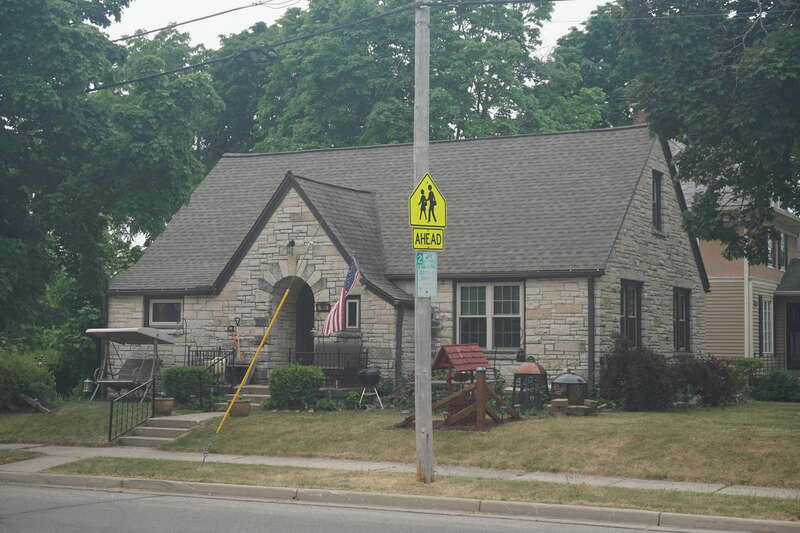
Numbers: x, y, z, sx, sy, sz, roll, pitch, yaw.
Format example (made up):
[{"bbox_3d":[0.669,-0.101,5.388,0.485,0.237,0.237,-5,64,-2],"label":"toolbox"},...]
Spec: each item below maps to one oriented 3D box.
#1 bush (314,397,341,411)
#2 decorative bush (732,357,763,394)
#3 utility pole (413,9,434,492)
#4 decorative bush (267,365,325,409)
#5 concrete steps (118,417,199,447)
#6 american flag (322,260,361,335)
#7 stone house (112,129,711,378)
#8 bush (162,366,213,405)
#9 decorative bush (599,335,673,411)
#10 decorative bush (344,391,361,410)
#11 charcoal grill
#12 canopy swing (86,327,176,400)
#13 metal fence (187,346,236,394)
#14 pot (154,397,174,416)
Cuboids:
[{"bbox_3d":[-1.469,2.777,24.766,0.460,0.290,0.420,-1,-3,26],"label":"bush"},{"bbox_3d":[8.129,2.589,28.500,0.800,0.950,0.800,-1,-4,27],"label":"decorative bush"},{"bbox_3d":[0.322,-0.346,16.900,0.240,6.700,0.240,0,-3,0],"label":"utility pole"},{"bbox_3d":[-2.085,2.426,24.500,1.150,0.900,1.100,0,-3,0],"label":"decorative bush"},{"bbox_3d":[-4.498,3.174,23.242,1.220,0.480,0.950,-1,-3,26],"label":"concrete steps"},{"bbox_3d":[-1.187,0.629,24.800,0.780,1.550,0.400,-1,-4,27],"label":"american flag"},{"bbox_3d":[0.287,-0.126,32.766,13.270,6.620,10.962,-1,-3,26],"label":"stone house"},{"bbox_3d":[-4.452,2.525,25.600,1.080,0.860,1.050,-1,-4,27],"label":"bush"},{"bbox_3d":[4.626,2.092,24.000,1.450,1.500,1.400,-1,-4,27],"label":"decorative bush"},{"bbox_3d":[-0.915,2.610,23.800,0.340,0.400,0.340,-1,-4,27],"label":"decorative bush"},{"bbox_3d":[-0.584,2.455,24.589,0.470,0.810,0.470,0,-3,0],"label":"charcoal grill"},{"bbox_3d":[-6.158,2.228,27.919,1.500,1.660,1.250,-1,-3,26],"label":"canopy swing"},{"bbox_3d":[-4.088,2.217,26.432,1.250,0.900,0.120,-1,-3,26],"label":"metal fence"},{"bbox_3d":[-4.685,2.795,24.308,0.380,0.370,0.380,0,-3,0],"label":"pot"}]

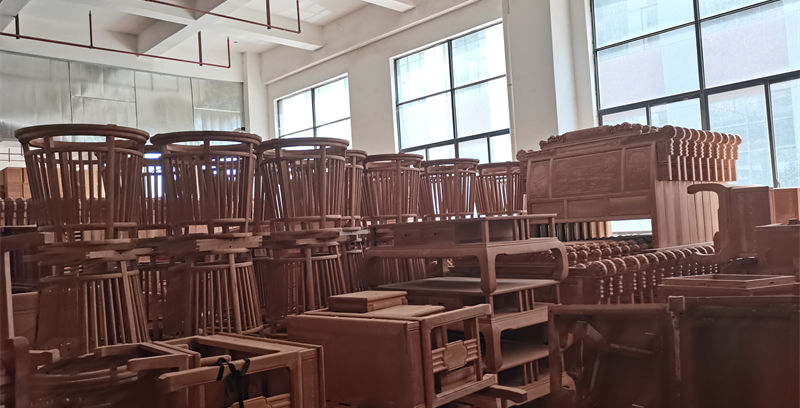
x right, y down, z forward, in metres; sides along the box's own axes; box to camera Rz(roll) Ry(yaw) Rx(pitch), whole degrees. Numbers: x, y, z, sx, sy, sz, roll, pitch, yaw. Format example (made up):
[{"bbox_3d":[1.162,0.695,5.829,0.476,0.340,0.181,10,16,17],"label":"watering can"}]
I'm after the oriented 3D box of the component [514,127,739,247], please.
[{"bbox_3d":[2.821,-0.175,7.368,1.961,1.394,1.910,-1,-3,-43],"label":"component"}]

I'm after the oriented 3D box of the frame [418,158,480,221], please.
[{"bbox_3d":[0.575,-0.150,7.026,0.690,0.713,0.690,-3,-2,-10],"label":"frame"}]

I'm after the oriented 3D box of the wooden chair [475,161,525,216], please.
[{"bbox_3d":[1.317,-0.166,7.747,0.690,0.713,0.690,-3,-2,-10],"label":"wooden chair"}]

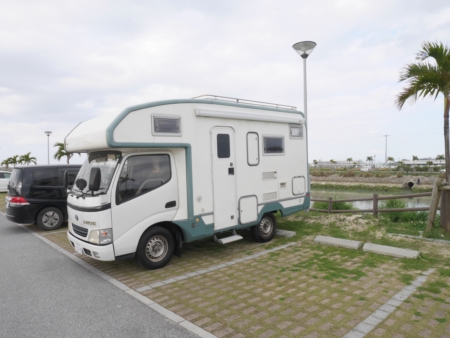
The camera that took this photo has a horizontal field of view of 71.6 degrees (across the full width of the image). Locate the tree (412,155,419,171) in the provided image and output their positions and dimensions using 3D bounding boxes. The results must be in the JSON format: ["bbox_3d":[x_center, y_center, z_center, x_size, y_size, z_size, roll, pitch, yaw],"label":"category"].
[{"bbox_3d":[47.594,-1.534,78.000,1.600,4.100,1.600,-1,0,-43],"label":"tree"}]

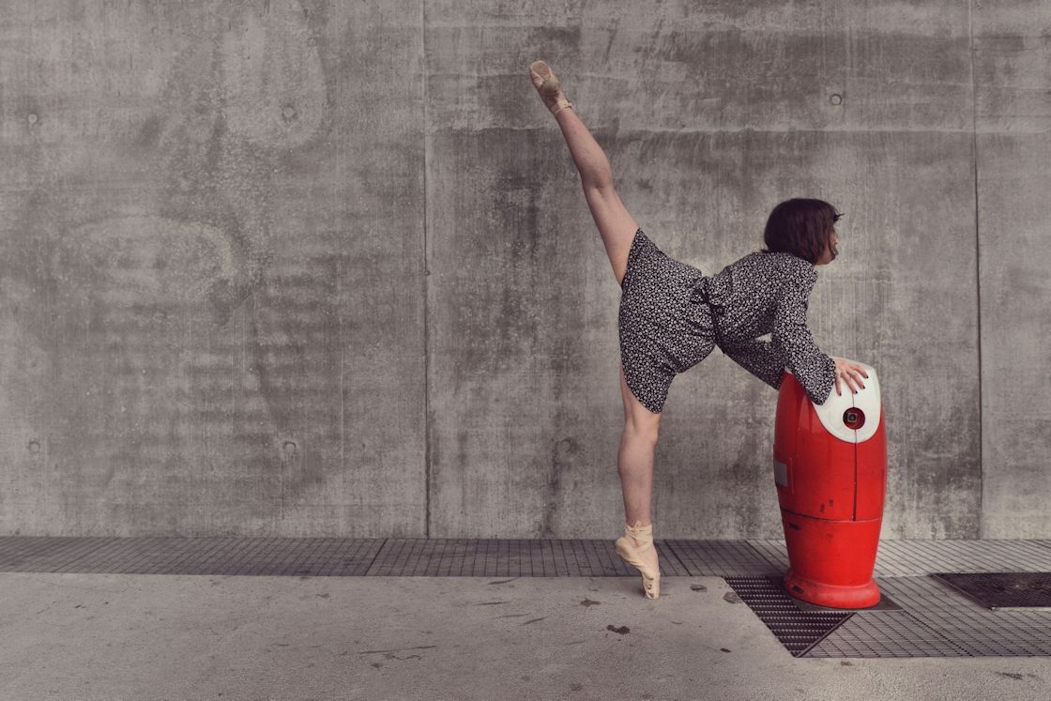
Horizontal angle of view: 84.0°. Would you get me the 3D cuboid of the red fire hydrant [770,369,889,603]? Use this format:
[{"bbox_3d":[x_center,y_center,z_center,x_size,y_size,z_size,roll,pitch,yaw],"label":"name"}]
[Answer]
[{"bbox_3d":[1.074,0.453,2.057,0.362,0.805,0.330,0,0,-1],"label":"red fire hydrant"}]

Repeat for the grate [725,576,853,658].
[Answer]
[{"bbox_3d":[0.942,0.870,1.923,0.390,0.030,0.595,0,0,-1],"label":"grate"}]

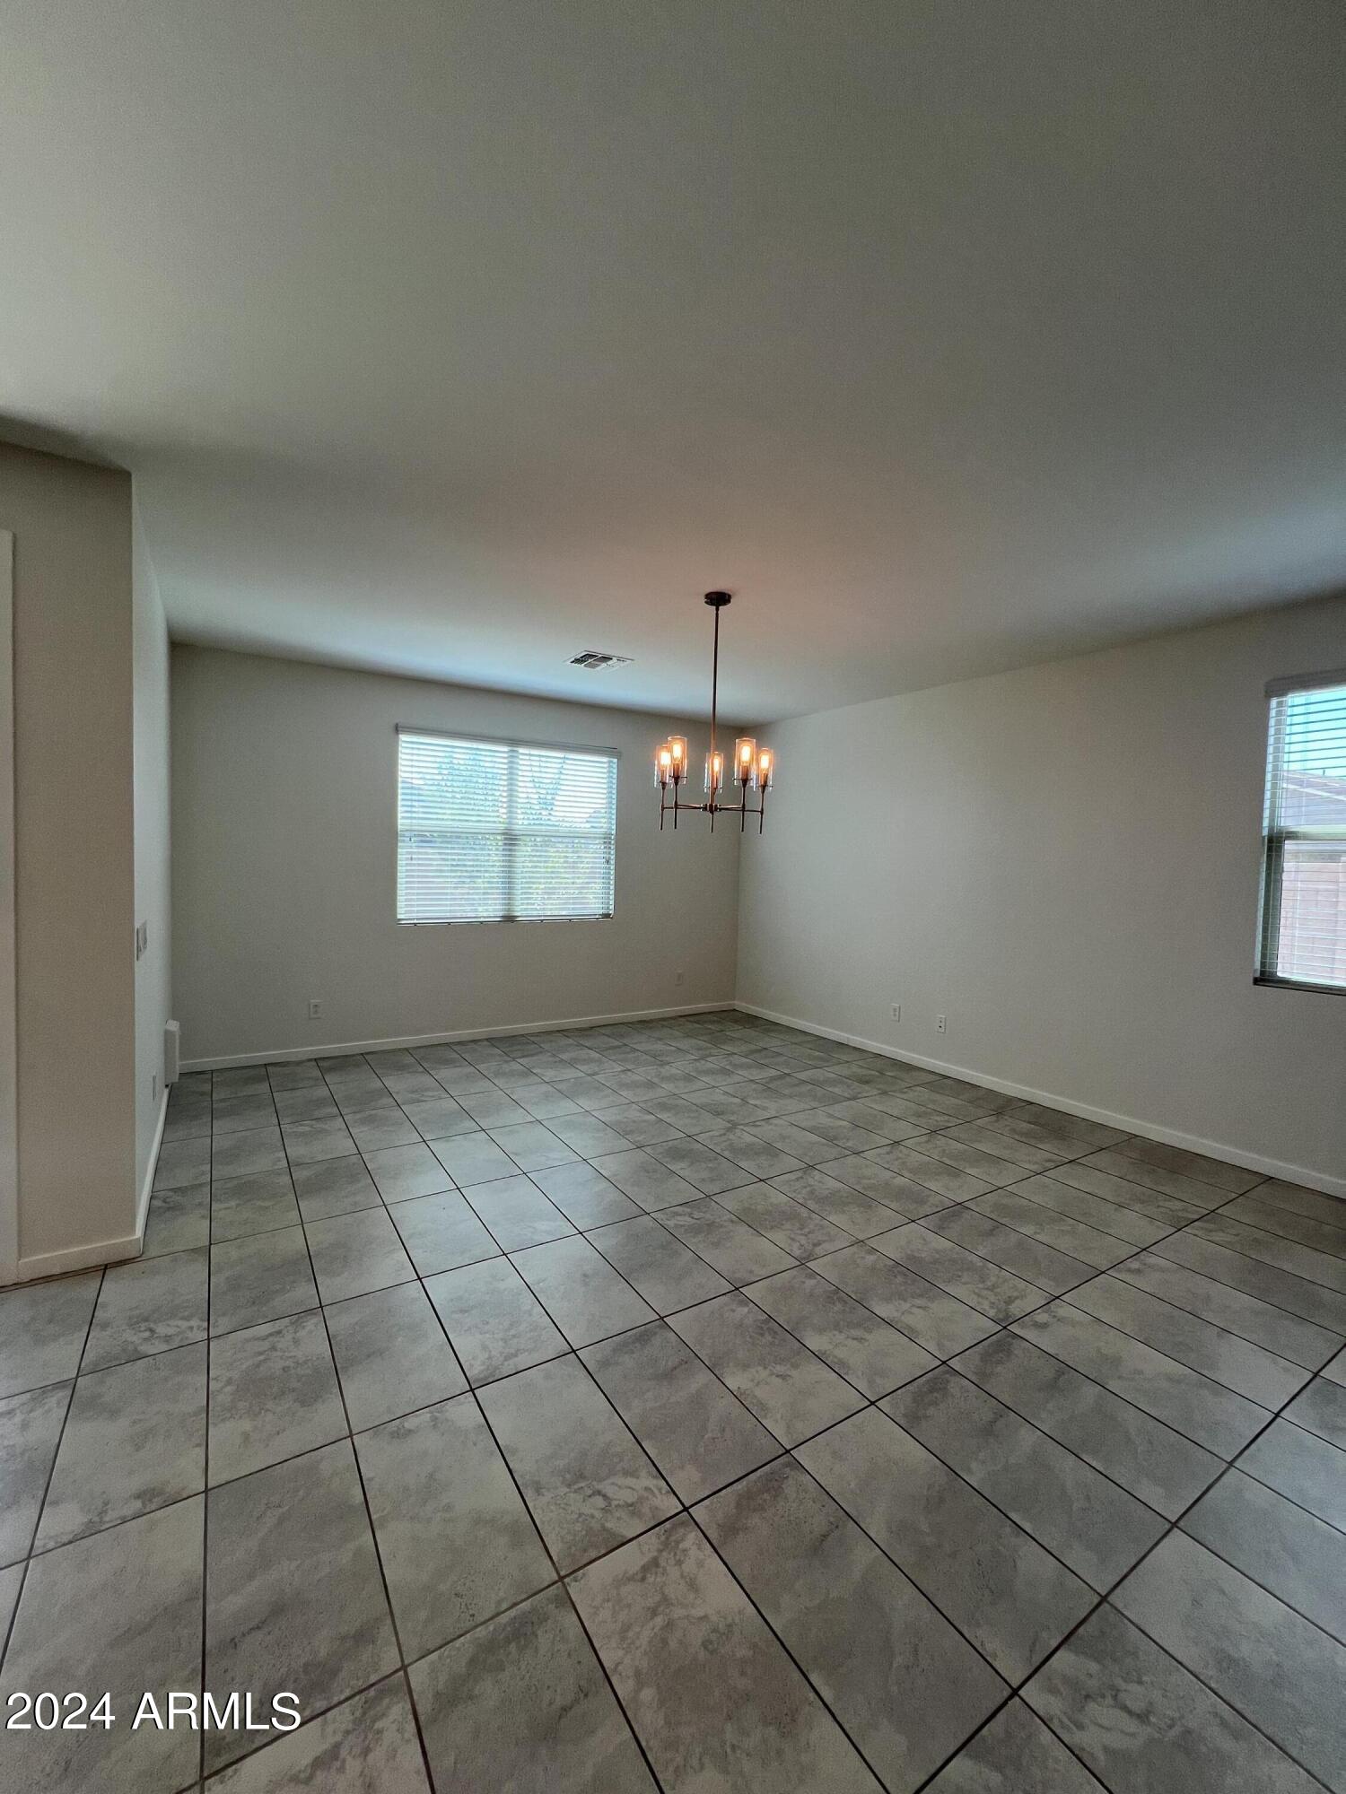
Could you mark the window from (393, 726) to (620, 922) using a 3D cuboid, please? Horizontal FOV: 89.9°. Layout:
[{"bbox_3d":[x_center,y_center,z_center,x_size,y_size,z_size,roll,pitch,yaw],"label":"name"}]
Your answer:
[{"bbox_3d":[-1.304,-0.537,5.625,1.881,1.501,0.080,0,3,-34],"label":"window"}]

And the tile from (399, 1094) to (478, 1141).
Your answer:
[{"bbox_3d":[-1.315,1.243,3.795,0.300,0.010,0.600,0,3,-34],"label":"tile"}]

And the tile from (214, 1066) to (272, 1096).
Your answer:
[{"bbox_3d":[-2.733,1.184,4.291,0.300,0.010,0.600,0,3,-34],"label":"tile"}]

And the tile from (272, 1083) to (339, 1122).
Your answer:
[{"bbox_3d":[-2.149,1.213,3.959,0.300,0.010,0.600,0,3,-34],"label":"tile"}]

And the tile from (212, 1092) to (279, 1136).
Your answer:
[{"bbox_3d":[-2.400,1.211,3.793,0.300,0.010,0.600,0,3,-34],"label":"tile"}]

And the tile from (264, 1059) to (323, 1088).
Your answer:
[{"bbox_3d":[-2.482,1.185,4.458,0.300,0.010,0.600,0,3,-34],"label":"tile"}]

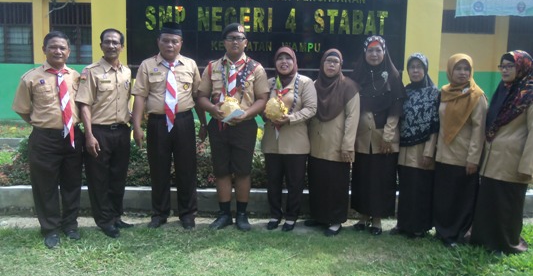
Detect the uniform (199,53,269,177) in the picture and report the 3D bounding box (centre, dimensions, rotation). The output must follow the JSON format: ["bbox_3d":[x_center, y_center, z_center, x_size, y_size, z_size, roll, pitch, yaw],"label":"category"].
[{"bbox_3d":[-0.280,-0.204,3.650,0.579,1.016,0.360,1,7,-2],"label":"uniform"}]

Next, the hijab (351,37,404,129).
[{"bbox_3d":[0.918,-0.465,3.540,0.413,0.746,0.340,3,7,16],"label":"hijab"}]

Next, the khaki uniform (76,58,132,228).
[{"bbox_3d":[-1.351,0.048,3.590,0.429,1.395,0.320,-2,8,-24],"label":"khaki uniform"}]

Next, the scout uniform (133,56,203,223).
[{"bbox_3d":[-0.855,-0.006,3.680,0.572,1.417,0.320,0,7,-9],"label":"scout uniform"}]

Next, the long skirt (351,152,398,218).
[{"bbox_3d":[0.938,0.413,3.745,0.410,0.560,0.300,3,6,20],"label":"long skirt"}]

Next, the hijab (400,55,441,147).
[{"bbox_3d":[1.270,-0.328,3.579,0.380,0.760,0.290,5,7,32],"label":"hijab"}]

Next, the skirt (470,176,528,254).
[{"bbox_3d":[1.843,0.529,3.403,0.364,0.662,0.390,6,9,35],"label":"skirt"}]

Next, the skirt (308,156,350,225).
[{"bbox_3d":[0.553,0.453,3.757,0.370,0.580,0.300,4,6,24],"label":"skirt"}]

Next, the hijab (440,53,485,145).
[{"bbox_3d":[1.555,-0.313,3.420,0.380,0.740,0.300,5,7,32],"label":"hijab"}]

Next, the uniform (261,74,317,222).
[{"bbox_3d":[0.190,0.082,3.730,0.453,1.248,0.320,3,7,11],"label":"uniform"}]

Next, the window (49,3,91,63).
[{"bbox_3d":[-4.781,-2.569,10.600,1.100,1.500,0.120,1,6,0],"label":"window"}]

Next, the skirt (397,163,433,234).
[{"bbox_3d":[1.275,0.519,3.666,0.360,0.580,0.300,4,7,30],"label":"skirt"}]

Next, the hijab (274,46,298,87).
[{"bbox_3d":[0.168,-0.601,3.622,0.210,0.320,0.240,2,6,12],"label":"hijab"}]

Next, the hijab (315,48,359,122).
[{"bbox_3d":[0.595,-0.447,3.660,0.340,0.608,0.320,4,8,22],"label":"hijab"}]

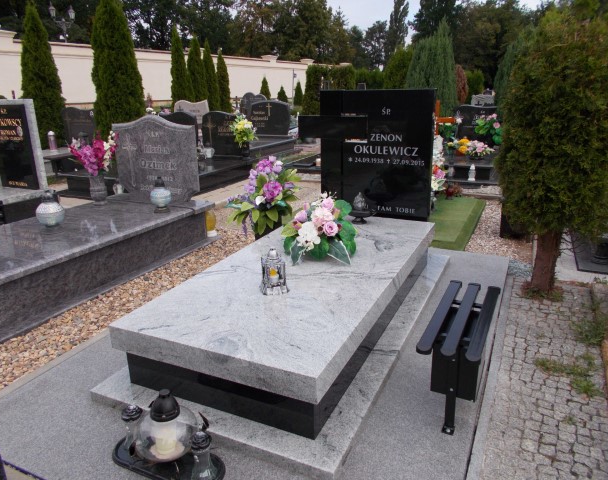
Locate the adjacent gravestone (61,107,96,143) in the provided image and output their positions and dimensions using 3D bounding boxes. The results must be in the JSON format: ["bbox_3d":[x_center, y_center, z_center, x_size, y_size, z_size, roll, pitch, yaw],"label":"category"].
[{"bbox_3d":[-4.097,-2.044,8.772,0.785,0.714,0.122,7,20,25],"label":"adjacent gravestone"}]

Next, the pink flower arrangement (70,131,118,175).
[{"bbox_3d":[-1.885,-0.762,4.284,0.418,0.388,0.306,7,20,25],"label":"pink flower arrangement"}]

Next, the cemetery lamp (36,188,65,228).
[{"bbox_3d":[-2.006,-0.268,3.848,0.220,0.308,0.220,7,20,25],"label":"cemetery lamp"}]

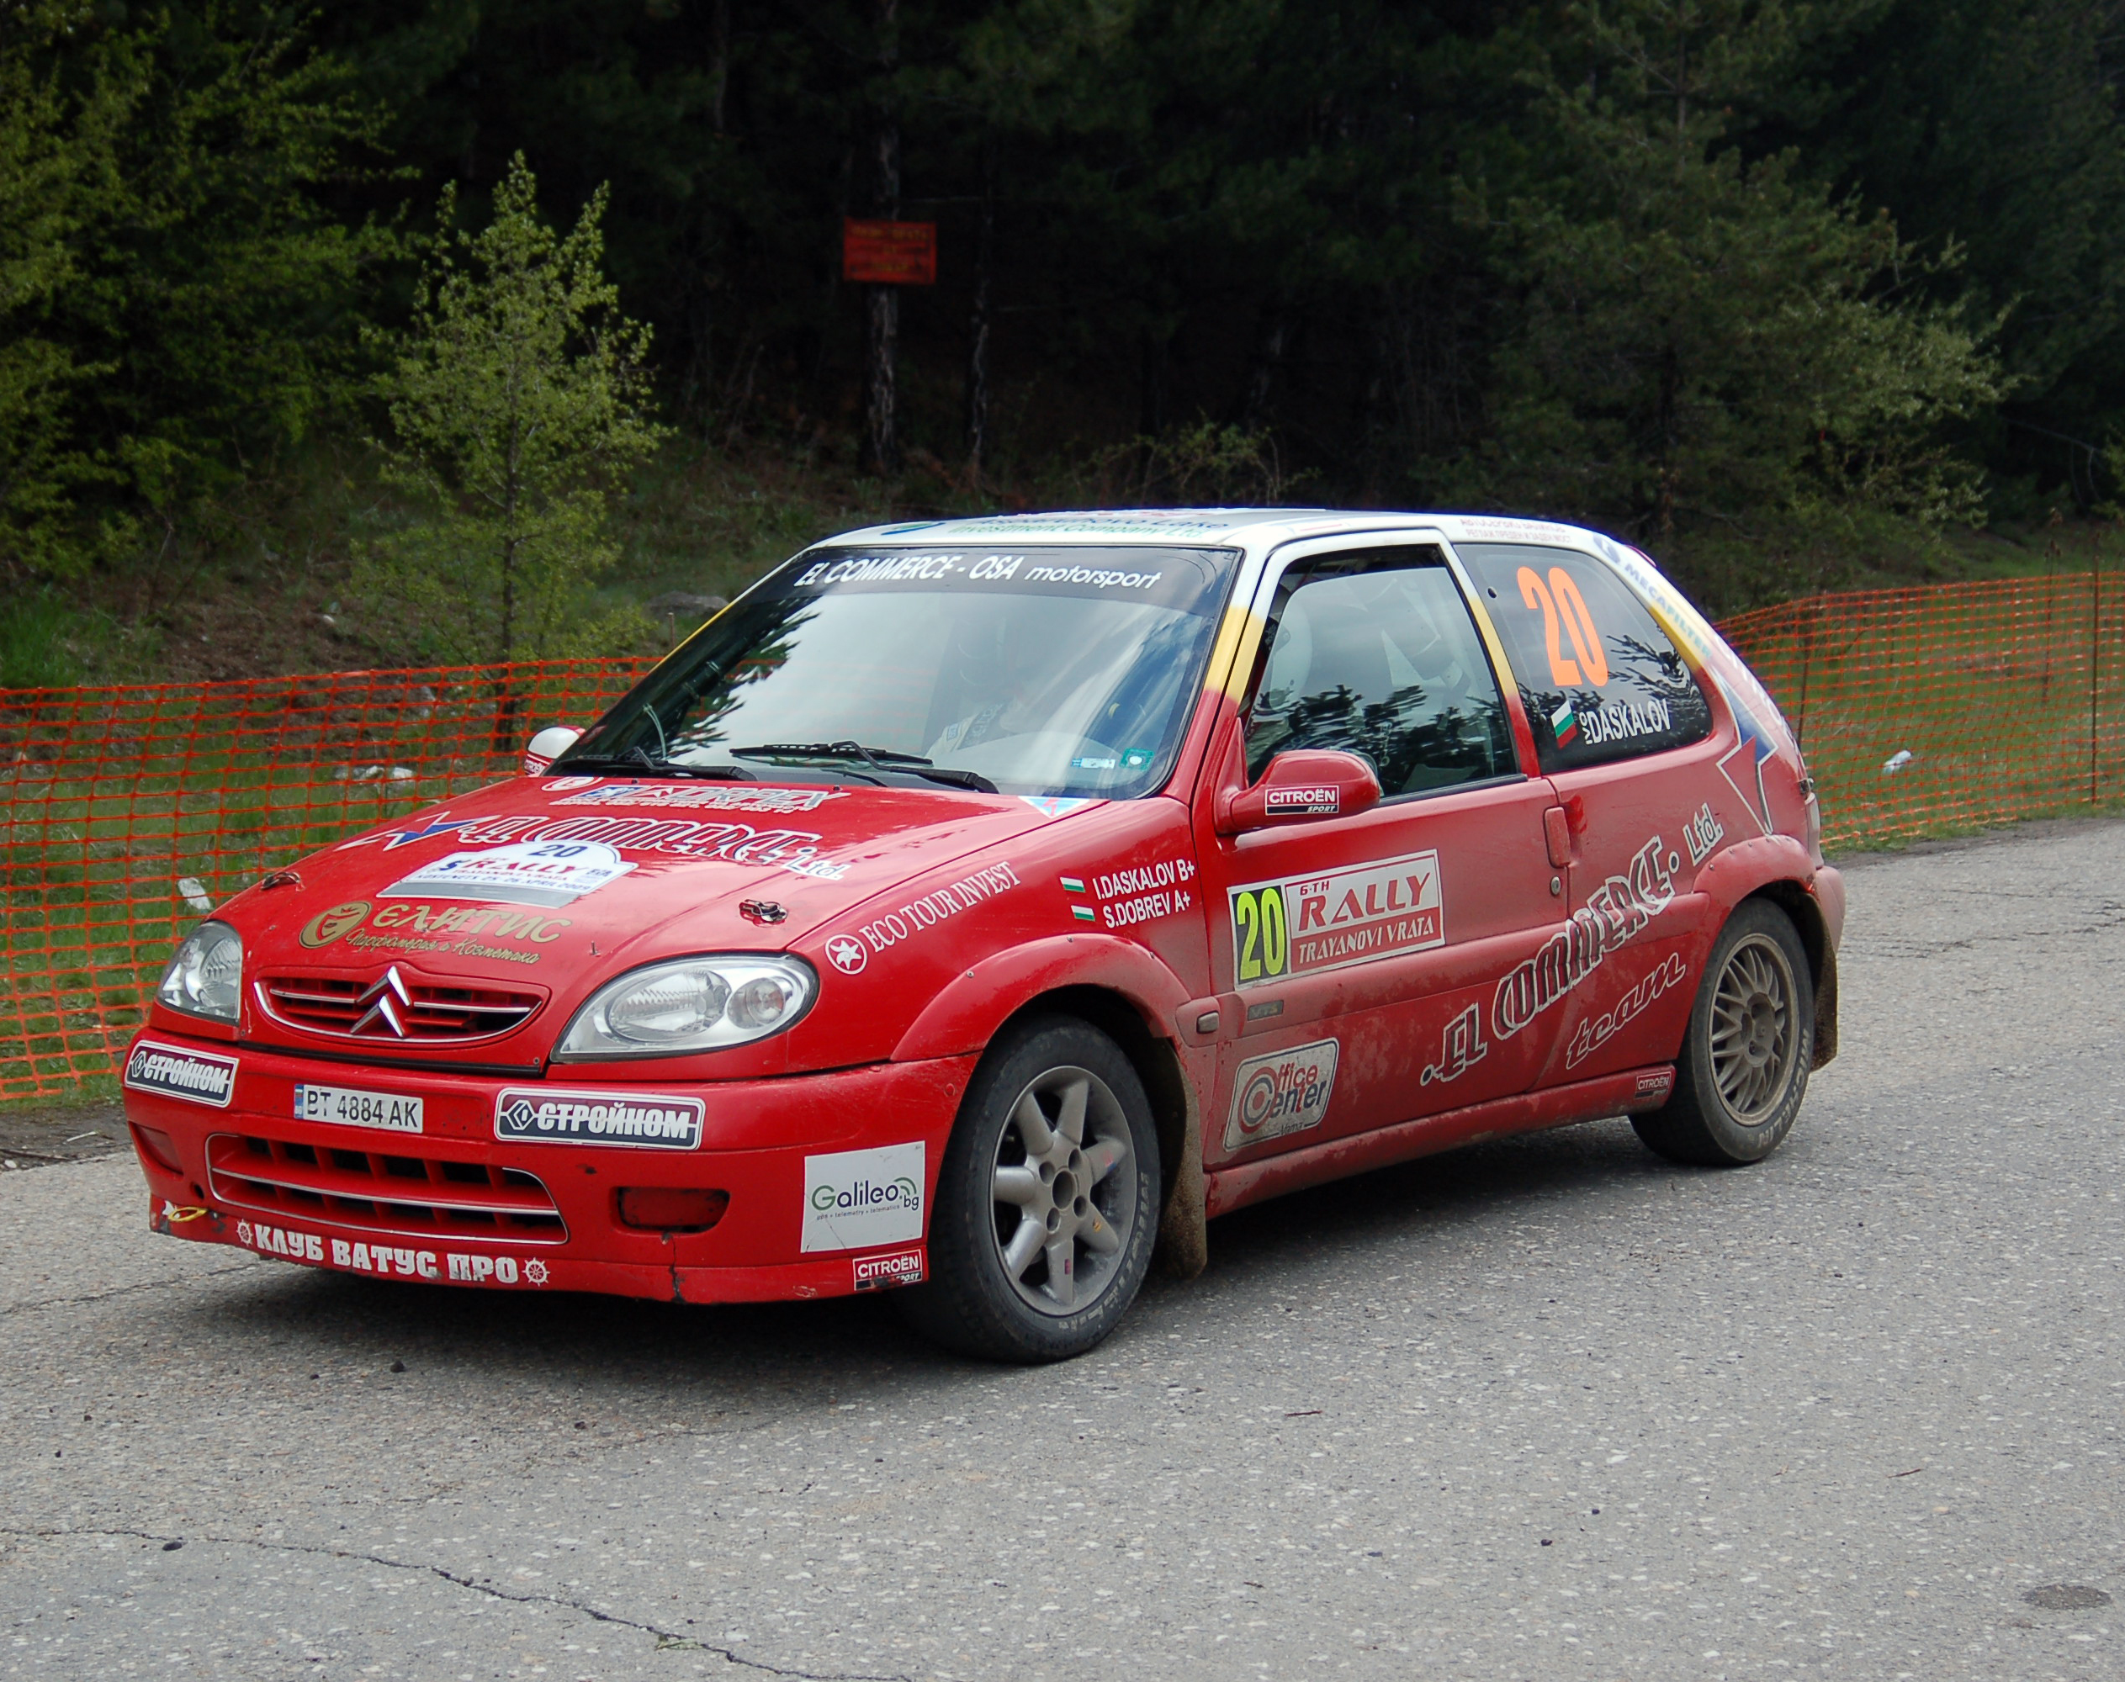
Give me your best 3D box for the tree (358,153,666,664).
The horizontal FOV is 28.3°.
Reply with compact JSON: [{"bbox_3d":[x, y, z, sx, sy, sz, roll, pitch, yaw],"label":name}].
[{"bbox_3d":[-2.417,-1.710,18.500,1.350,2.620,1.350,0,5,0],"label":"tree"}]

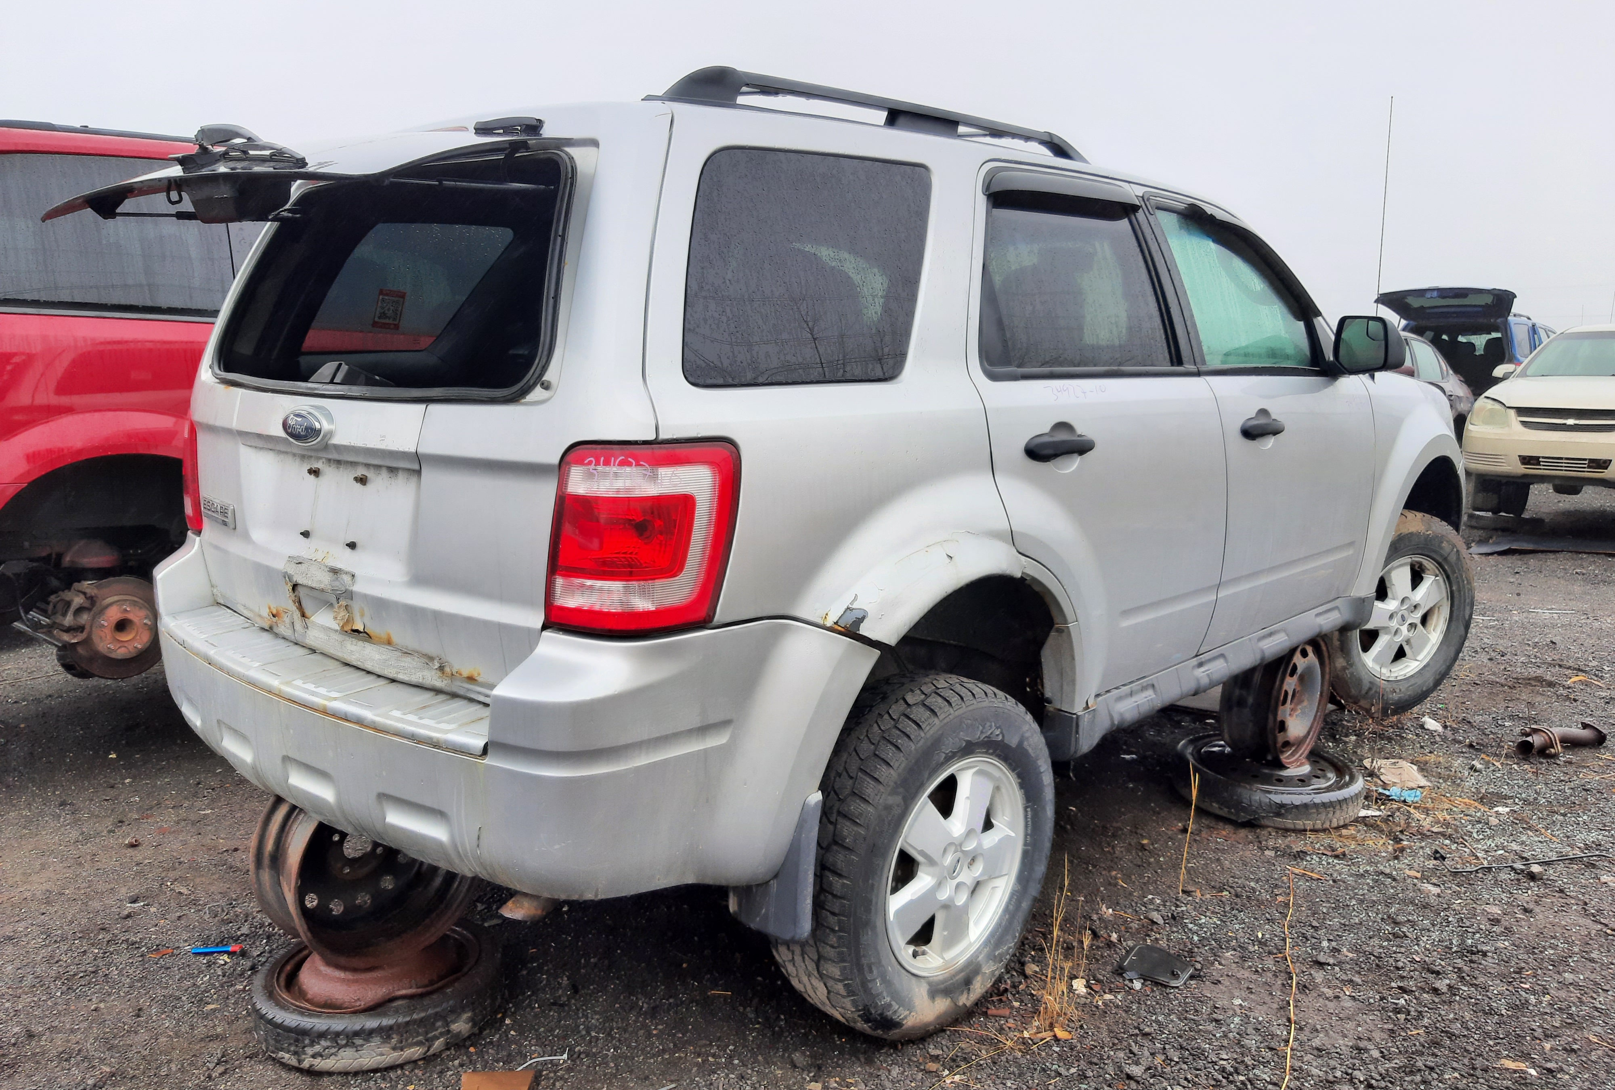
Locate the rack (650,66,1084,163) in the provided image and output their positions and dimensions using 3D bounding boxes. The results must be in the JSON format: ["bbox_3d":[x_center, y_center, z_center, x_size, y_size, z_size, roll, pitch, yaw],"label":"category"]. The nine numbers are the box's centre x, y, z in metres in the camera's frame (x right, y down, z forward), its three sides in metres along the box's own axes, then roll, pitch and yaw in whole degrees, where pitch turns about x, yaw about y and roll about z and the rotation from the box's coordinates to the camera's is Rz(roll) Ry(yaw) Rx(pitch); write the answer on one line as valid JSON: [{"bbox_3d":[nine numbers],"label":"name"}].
[{"bbox_3d":[0.213,-0.851,2.436,0.065,0.090,1.340,9,14,43],"label":"rack"}]

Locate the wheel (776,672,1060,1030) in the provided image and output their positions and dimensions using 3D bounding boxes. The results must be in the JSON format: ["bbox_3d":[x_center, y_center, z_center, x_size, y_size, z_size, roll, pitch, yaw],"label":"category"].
[{"bbox_3d":[0.227,0.607,2.399,0.235,0.720,0.720,9,13,42],"label":"wheel"}]

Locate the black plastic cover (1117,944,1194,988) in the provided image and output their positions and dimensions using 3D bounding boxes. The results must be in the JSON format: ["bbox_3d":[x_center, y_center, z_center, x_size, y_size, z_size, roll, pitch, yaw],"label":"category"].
[{"bbox_3d":[0.803,0.974,2.792,0.145,0.030,0.155,6,10,31],"label":"black plastic cover"}]

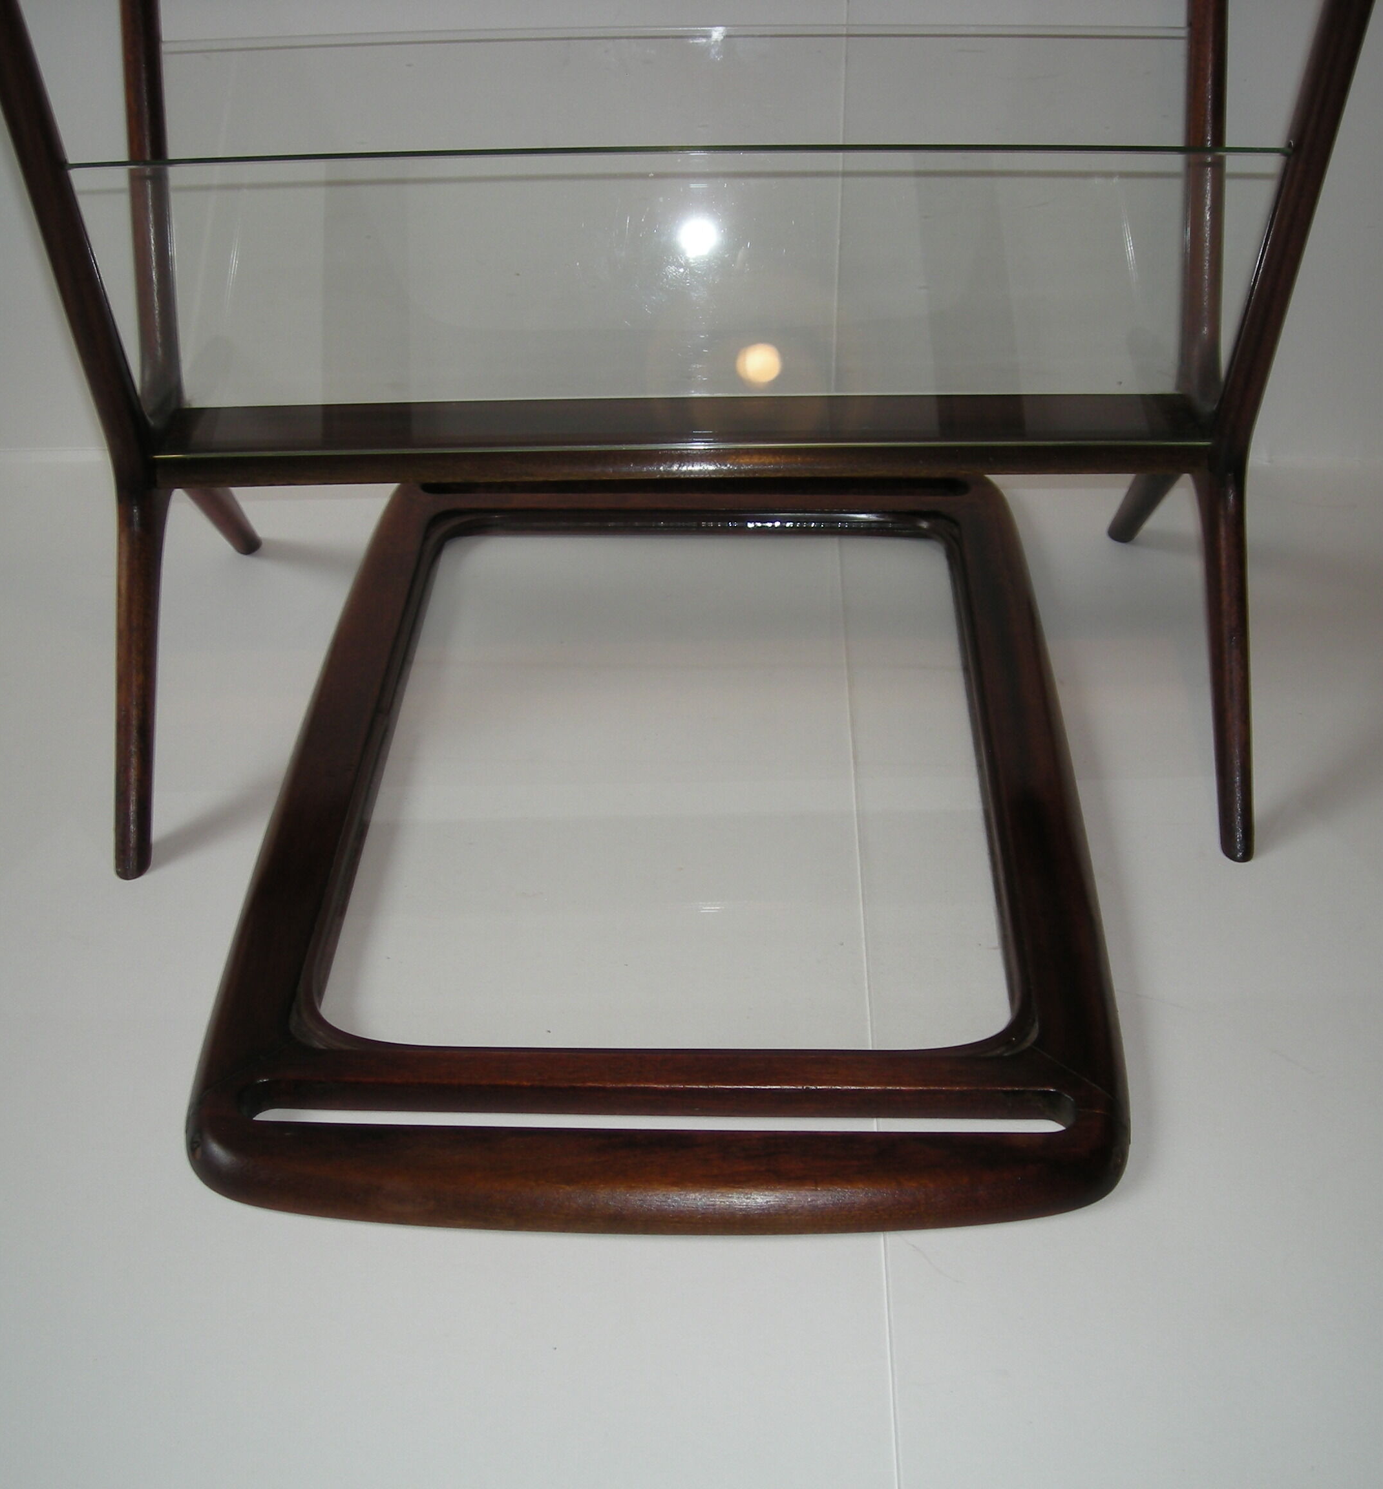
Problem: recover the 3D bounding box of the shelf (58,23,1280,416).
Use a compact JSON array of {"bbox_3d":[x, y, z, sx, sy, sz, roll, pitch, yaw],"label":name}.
[{"bbox_3d":[-0.006,-0.215,0.881,0.483,0.164,0.181,-1,35,0],"label":"shelf"}]

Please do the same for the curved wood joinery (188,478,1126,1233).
[{"bbox_3d":[-0.006,0.001,0.951,0.371,0.021,0.589,0,35,2],"label":"curved wood joinery"}]

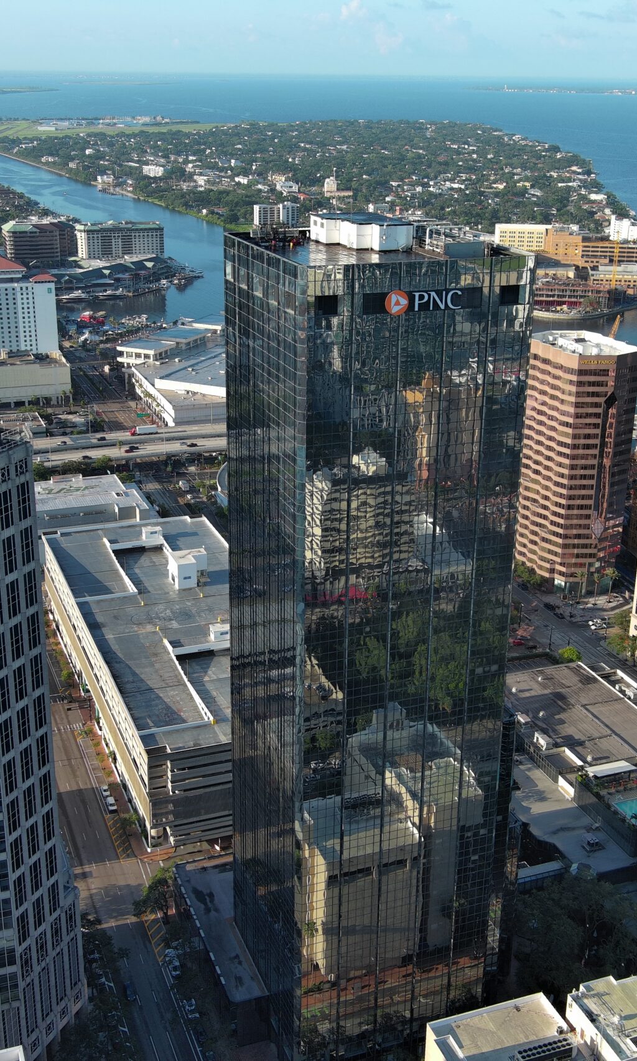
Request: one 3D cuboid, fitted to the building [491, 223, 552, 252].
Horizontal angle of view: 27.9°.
[{"bbox_3d":[209.530,-296.890,1325.610,53.000,38.000,28.000,2,20,2],"label":"building"}]

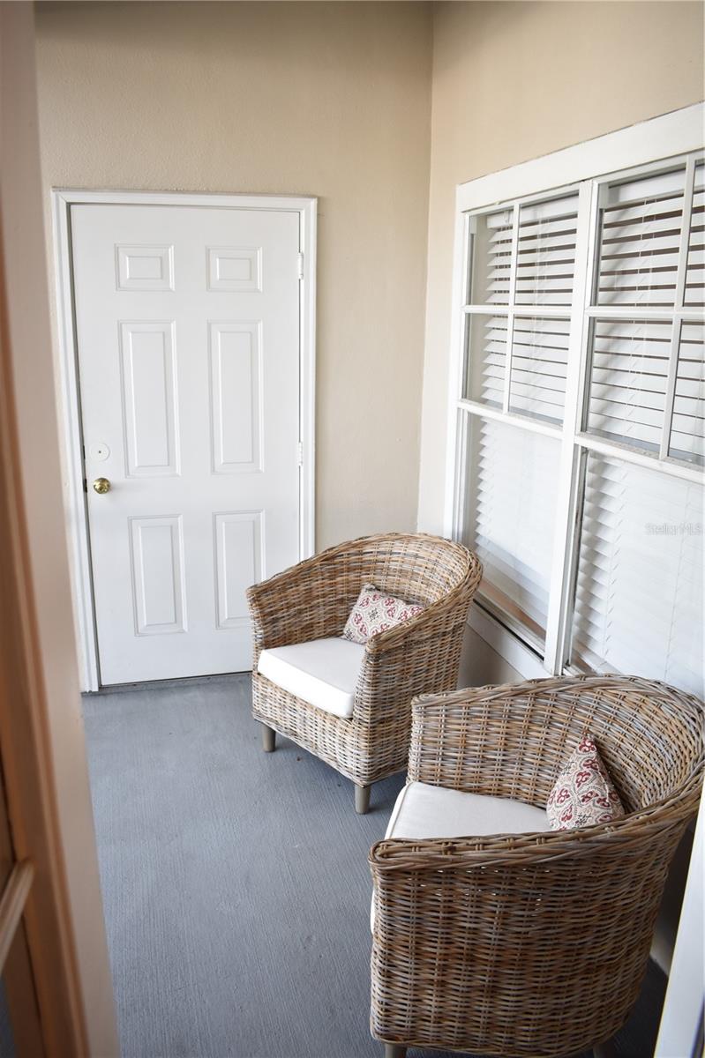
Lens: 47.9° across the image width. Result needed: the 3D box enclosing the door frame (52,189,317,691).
[{"bbox_3d":[-0.684,-0.327,3.474,1.050,2.130,0.110,-3,15,-13],"label":"door frame"}]

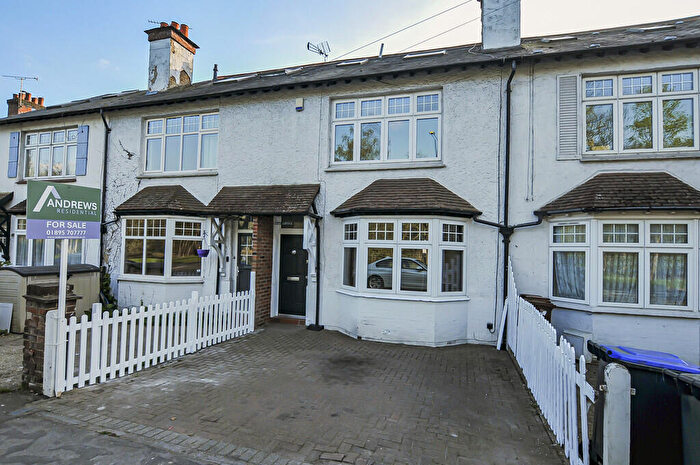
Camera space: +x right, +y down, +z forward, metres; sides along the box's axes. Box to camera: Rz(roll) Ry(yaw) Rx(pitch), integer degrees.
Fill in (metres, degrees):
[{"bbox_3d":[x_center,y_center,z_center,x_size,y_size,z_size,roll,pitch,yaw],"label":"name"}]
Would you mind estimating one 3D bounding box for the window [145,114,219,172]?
[{"bbox_3d":[-4.649,-2.424,9.605,2.521,1.486,0.100,1,-1,18],"label":"window"}]

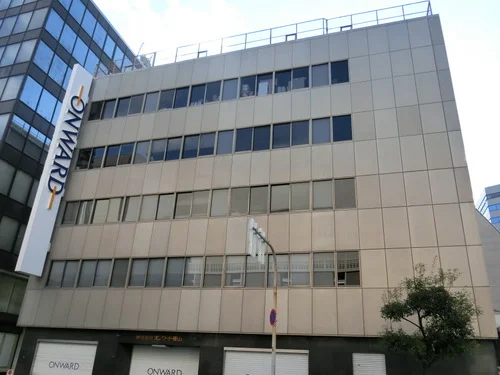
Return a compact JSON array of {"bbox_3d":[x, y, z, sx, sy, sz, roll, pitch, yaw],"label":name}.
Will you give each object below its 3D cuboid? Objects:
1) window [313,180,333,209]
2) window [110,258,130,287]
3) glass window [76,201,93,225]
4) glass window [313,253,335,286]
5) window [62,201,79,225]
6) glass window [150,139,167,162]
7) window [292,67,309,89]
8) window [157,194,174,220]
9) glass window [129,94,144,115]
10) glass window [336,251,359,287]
[{"bbox_3d":[3.363,0.305,19.378,0.896,1.438,0.100,-5,-26,18],"label":"window"},{"bbox_3d":[-6.531,4.276,21.030,0.896,1.442,0.100,-5,-26,18],"label":"window"},{"bbox_3d":[-9.220,1.401,23.374,0.881,1.423,0.100,-5,-26,18],"label":"glass window"},{"bbox_3d":[3.120,3.477,17.765,0.879,1.442,0.100,-5,-25,18],"label":"glass window"},{"bbox_3d":[-10.120,1.450,23.674,0.920,1.414,0.100,-5,-26,18],"label":"window"},{"bbox_3d":[-5.497,-2.235,25.185,1.012,1.573,0.100,-5,-24,17],"label":"glass window"},{"bbox_3d":[2.743,-5.917,22.582,0.898,1.416,0.100,-5,-26,18],"label":"window"},{"bbox_3d":[-4.429,1.054,21.999,0.927,1.442,0.100,-5,-25,18],"label":"window"},{"bbox_3d":[-6.862,-4.970,25.332,0.952,1.411,0.090,-5,-25,18],"label":"glass window"},{"bbox_3d":[4.138,3.431,17.651,0.969,1.462,0.090,-5,-25,18],"label":"glass window"}]

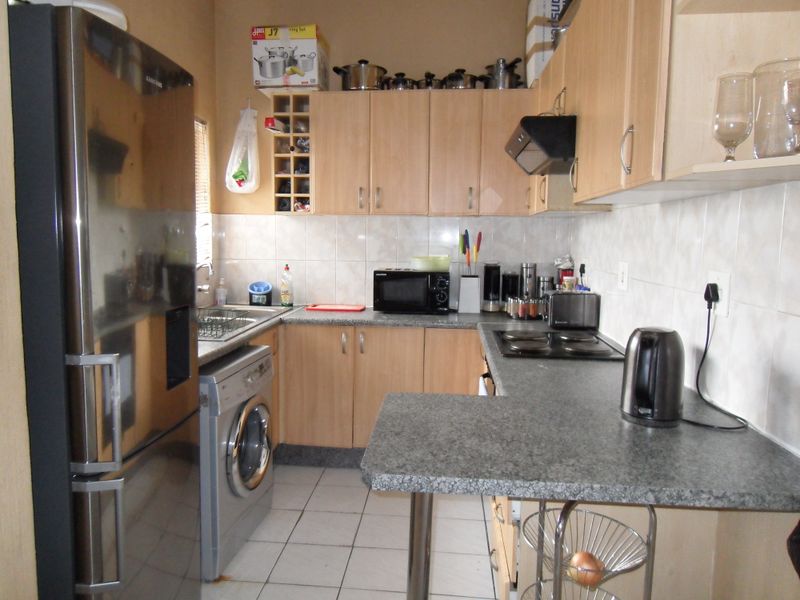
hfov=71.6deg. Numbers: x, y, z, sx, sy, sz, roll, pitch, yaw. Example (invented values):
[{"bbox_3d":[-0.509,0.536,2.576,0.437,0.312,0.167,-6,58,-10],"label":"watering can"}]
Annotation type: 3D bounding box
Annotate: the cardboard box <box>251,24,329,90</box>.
[{"bbox_3d":[-0.653,-1.429,3.374,0.385,0.343,0.320,1,6,5],"label":"cardboard box"}]

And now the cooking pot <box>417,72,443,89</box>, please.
[{"bbox_3d":[0.183,-1.319,3.391,0.165,0.137,0.180,1,6,5],"label":"cooking pot"}]

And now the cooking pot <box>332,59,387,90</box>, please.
[{"bbox_3d":[-0.249,-1.381,3.466,0.344,0.235,0.290,1,6,5],"label":"cooking pot"}]

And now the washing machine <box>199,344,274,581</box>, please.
[{"bbox_3d":[-0.933,0.678,2.523,0.570,0.850,0.590,1,6,8],"label":"washing machine"}]

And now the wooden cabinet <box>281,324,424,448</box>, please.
[{"bbox_3d":[-0.255,0.494,3.558,0.840,0.740,0.575,1,6,5],"label":"wooden cabinet"}]

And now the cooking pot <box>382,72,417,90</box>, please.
[{"bbox_3d":[0.001,-1.324,3.406,0.225,0.140,0.180,1,6,5],"label":"cooking pot"}]

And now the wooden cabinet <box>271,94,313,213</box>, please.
[{"bbox_3d":[-0.641,-0.910,3.567,0.247,0.722,0.335,1,6,5],"label":"wooden cabinet"}]

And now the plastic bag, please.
[{"bbox_3d":[-1.049,-0.992,3.691,0.240,0.568,0.130,1,6,5],"label":"plastic bag"}]

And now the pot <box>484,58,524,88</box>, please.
[{"bbox_3d":[0.628,-1.354,3.365,0.228,0.220,0.210,1,6,5],"label":"pot"}]

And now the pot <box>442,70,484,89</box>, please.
[{"bbox_3d":[0.393,-1.325,3.383,0.267,0.155,0.210,1,6,5],"label":"pot"}]

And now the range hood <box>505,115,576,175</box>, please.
[{"bbox_3d":[0.755,-0.666,2.449,0.520,0.159,0.600,1,6,5],"label":"range hood"}]

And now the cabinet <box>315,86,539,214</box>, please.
[{"bbox_3d":[0.140,-0.897,3.503,1.320,0.728,0.335,1,6,5],"label":"cabinet"}]

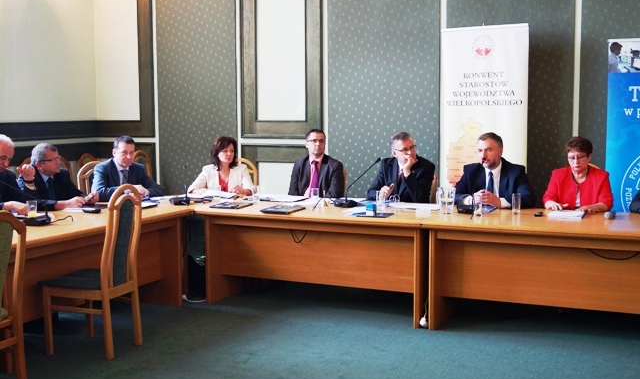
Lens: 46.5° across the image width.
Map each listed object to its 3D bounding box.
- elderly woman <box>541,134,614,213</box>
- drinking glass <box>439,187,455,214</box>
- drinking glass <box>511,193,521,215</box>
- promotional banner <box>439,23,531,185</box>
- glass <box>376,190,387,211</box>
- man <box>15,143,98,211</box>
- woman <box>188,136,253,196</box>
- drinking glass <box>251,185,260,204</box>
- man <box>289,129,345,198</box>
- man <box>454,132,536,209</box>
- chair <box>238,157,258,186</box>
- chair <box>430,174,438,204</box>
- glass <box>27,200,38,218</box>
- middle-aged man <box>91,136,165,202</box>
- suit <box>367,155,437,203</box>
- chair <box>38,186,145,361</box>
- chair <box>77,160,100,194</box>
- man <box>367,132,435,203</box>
[{"bbox_3d":[2.005,0.244,5.791,0.540,1.320,0.750,2,6,25],"label":"elderly woman"},{"bbox_3d":[0.984,0.093,5.750,0.115,0.178,0.115,2,6,25],"label":"drinking glass"},{"bbox_3d":[1.494,0.110,5.664,0.065,0.155,0.065,2,6,25],"label":"drinking glass"},{"bbox_3d":[1.521,-0.343,6.889,0.810,2.310,0.160,2,6,25],"label":"promotional banner"},{"bbox_3d":[0.477,0.088,5.824,0.068,0.150,0.068,2,6,25],"label":"glass"},{"bbox_3d":[-2.286,0.241,6.241,0.800,1.280,0.620,4,7,39],"label":"man"},{"bbox_3d":[-0.964,0.127,7.341,0.600,1.302,0.780,1,5,10],"label":"woman"},{"bbox_3d":[-0.554,0.042,6.399,0.068,0.150,0.068,0,5,0],"label":"drinking glass"},{"bbox_3d":[-0.037,0.129,6.917,0.570,1.360,0.750,1,5,16],"label":"man"},{"bbox_3d":[1.448,0.196,6.214,0.660,1.346,0.820,2,6,24],"label":"man"},{"bbox_3d":[-0.906,0.231,7.558,0.460,1.055,0.530,1,5,14],"label":"chair"},{"bbox_3d":[0.837,0.307,6.674,0.460,1.060,0.570,2,6,25],"label":"chair"},{"bbox_3d":[-2.153,0.148,5.575,0.077,0.128,0.077,2,6,25],"label":"glass"},{"bbox_3d":[-1.823,0.157,6.992,0.620,1.313,0.800,-4,7,-38],"label":"middle-aged man"},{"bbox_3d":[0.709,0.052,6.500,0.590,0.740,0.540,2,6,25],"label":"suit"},{"bbox_3d":[-1.429,0.492,4.723,0.540,1.060,0.440,2,6,25],"label":"chair"},{"bbox_3d":[-1.962,0.278,7.090,0.460,1.055,0.530,-5,7,-42],"label":"chair"},{"bbox_3d":[0.688,0.175,6.466,0.590,1.350,0.760,2,6,25],"label":"man"}]

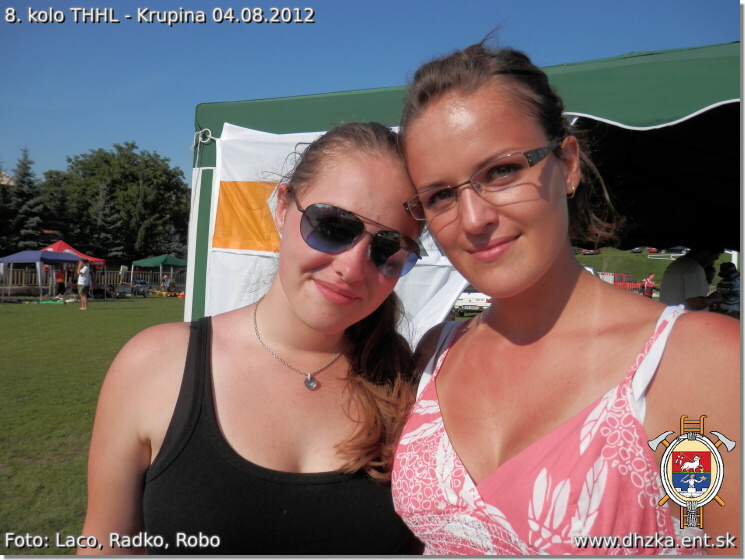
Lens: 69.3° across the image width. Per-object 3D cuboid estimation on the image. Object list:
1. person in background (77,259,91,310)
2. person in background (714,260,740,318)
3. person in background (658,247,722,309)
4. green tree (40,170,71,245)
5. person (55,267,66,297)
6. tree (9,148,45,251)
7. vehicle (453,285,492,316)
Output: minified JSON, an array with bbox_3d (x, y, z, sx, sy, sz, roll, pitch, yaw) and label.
[{"bbox_3d":[-10.040,0.180,18.700,0.470,1.760,0.500,1,1,0],"label":"person in background"},{"bbox_3d":[4.000,0.640,6.000,0.420,1.620,0.500,1,1,6],"label":"person in background"},{"bbox_3d":[2.670,0.570,4.600,0.550,1.760,0.520,0,1,-18],"label":"person in background"},{"bbox_3d":[-21.200,-3.350,36.000,2.900,7.900,2.900,1,1,0],"label":"green tree"},{"bbox_3d":[-15.950,0.090,27.500,0.500,1.550,0.420,0,1,-37],"label":"person"},{"bbox_3d":[-21.850,-3.900,34.000,3.000,9.000,3.000,1,1,0],"label":"tree"},{"bbox_3d":[3.680,0.560,19.900,1.640,1.400,3.850,1,1,13],"label":"vehicle"}]

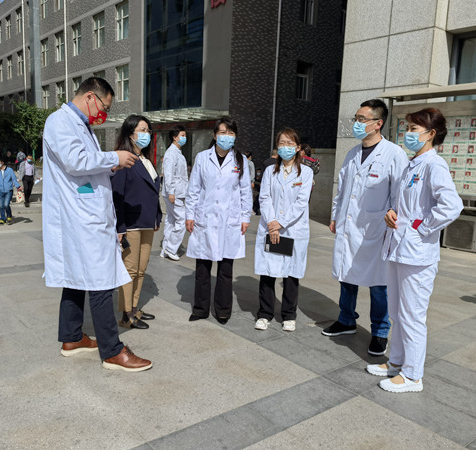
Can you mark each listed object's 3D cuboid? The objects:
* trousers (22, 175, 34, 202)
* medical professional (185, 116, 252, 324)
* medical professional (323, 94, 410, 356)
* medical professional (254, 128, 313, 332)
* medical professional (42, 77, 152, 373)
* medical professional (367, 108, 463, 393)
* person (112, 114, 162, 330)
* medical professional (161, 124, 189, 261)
[{"bbox_3d":[-6.760,-1.178,15.100,0.400,0.910,0.360,-1,8,-18],"label":"trousers"},{"bbox_3d":[-0.152,-0.031,3.755,0.540,1.630,0.310,2,7,1],"label":"medical professional"},{"bbox_3d":[0.901,0.001,3.308,0.410,1.750,0.560,-5,10,-44],"label":"medical professional"},{"bbox_3d":[0.351,0.045,3.609,0.460,1.550,0.330,4,8,14],"label":"medical professional"},{"bbox_3d":[-0.858,-0.004,2.899,0.670,1.755,0.530,1,8,-10],"label":"medical professional"},{"bbox_3d":[1.008,0.144,2.735,0.410,1.620,0.510,1,8,-10],"label":"medical professional"},{"bbox_3d":[-0.769,-0.027,3.618,0.350,1.620,0.460,5,8,23],"label":"person"},{"bbox_3d":[-0.813,-0.427,6.138,0.360,1.720,0.460,6,8,28],"label":"medical professional"}]

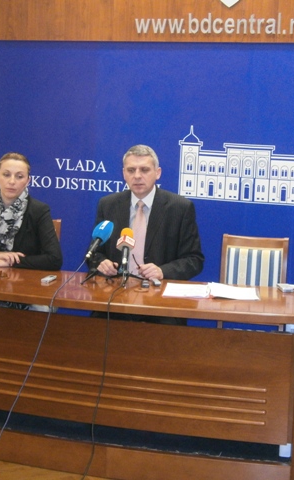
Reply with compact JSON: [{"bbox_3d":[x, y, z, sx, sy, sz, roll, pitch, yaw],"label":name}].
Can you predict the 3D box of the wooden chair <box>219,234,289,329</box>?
[{"bbox_3d":[0.500,0.470,4.420,0.420,0.930,0.500,4,8,12],"label":"wooden chair"}]

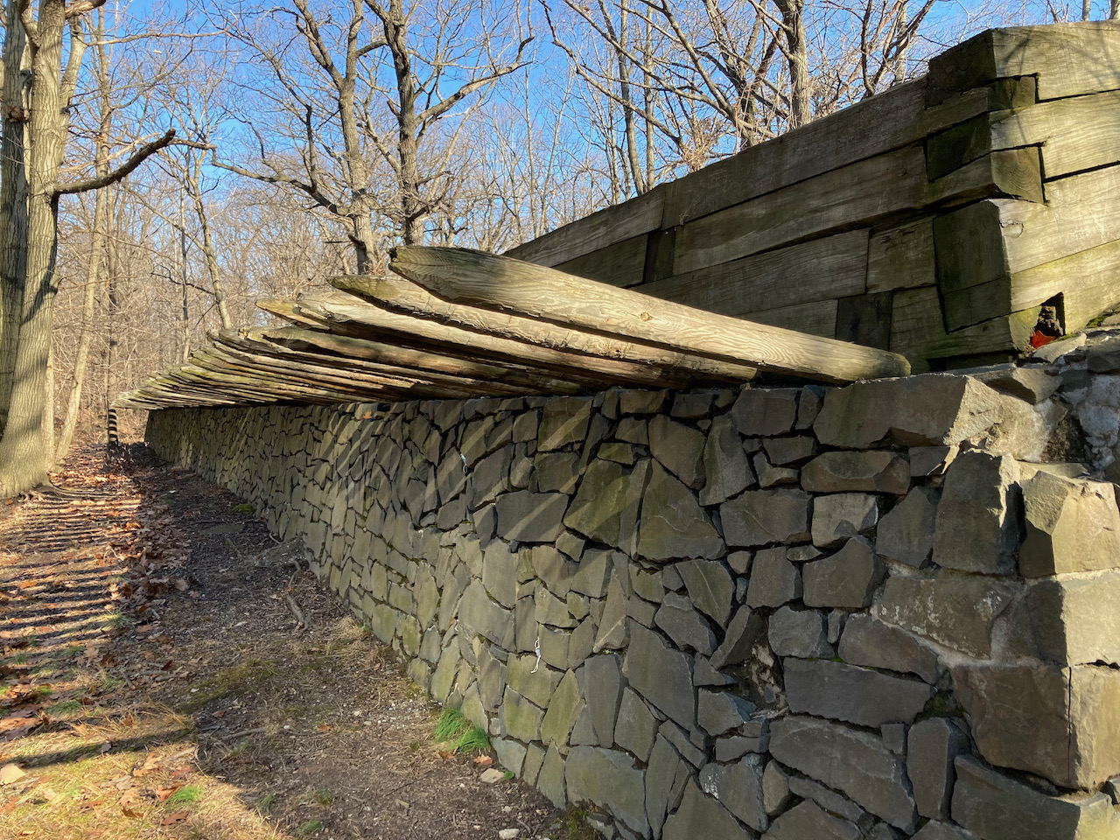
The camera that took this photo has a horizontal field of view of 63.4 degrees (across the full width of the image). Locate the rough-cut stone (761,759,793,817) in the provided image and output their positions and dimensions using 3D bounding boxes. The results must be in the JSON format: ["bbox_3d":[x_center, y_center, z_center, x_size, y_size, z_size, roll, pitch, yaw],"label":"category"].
[{"bbox_3d":[0.608,0.983,2.414,0.110,0.134,0.096,-2,2,-27],"label":"rough-cut stone"}]

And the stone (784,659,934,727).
[{"bbox_3d":[0.828,0.725,2.378,0.194,0.148,0.493,10,-12,-26],"label":"stone"}]

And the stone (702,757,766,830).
[{"bbox_3d":[0.548,1.023,2.569,0.142,0.158,0.300,8,-3,-25],"label":"stone"}]

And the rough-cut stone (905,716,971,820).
[{"bbox_3d":[0.853,0.756,1.985,0.130,0.223,0.105,8,-3,-25],"label":"rough-cut stone"}]

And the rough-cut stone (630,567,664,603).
[{"bbox_3d":[0.344,0.563,3.114,0.106,0.110,0.244,8,-3,-25],"label":"rough-cut stone"}]

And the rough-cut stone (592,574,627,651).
[{"bbox_3d":[0.234,0.701,3.249,0.130,0.292,0.227,-2,2,-27],"label":"rough-cut stone"}]

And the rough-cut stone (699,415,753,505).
[{"bbox_3d":[0.550,0.129,2.664,0.157,0.271,0.253,5,-2,-26],"label":"rough-cut stone"}]

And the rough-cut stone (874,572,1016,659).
[{"bbox_3d":[0.906,0.409,2.030,0.170,0.170,0.344,-2,2,-27],"label":"rough-cut stone"}]

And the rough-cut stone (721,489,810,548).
[{"bbox_3d":[0.688,0.313,2.801,0.176,0.172,0.401,10,-12,-26],"label":"rough-cut stone"}]

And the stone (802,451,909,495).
[{"bbox_3d":[0.856,0.152,2.497,0.158,0.119,0.380,10,-6,-26],"label":"stone"}]

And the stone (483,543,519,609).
[{"bbox_3d":[-0.190,0.681,4.113,0.200,0.269,0.423,5,-2,-26],"label":"stone"}]

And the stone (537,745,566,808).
[{"bbox_3d":[0.017,1.367,3.517,0.130,0.202,0.223,-2,2,-27],"label":"stone"}]

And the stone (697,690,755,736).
[{"bbox_3d":[0.515,0.859,2.663,0.140,0.136,0.220,-2,2,-27],"label":"stone"}]

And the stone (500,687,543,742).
[{"bbox_3d":[-0.091,1.259,3.783,0.173,0.201,0.414,5,-2,-26],"label":"stone"}]

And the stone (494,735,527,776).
[{"bbox_3d":[-0.157,1.448,3.963,0.153,0.145,0.381,8,-3,-25],"label":"stone"}]

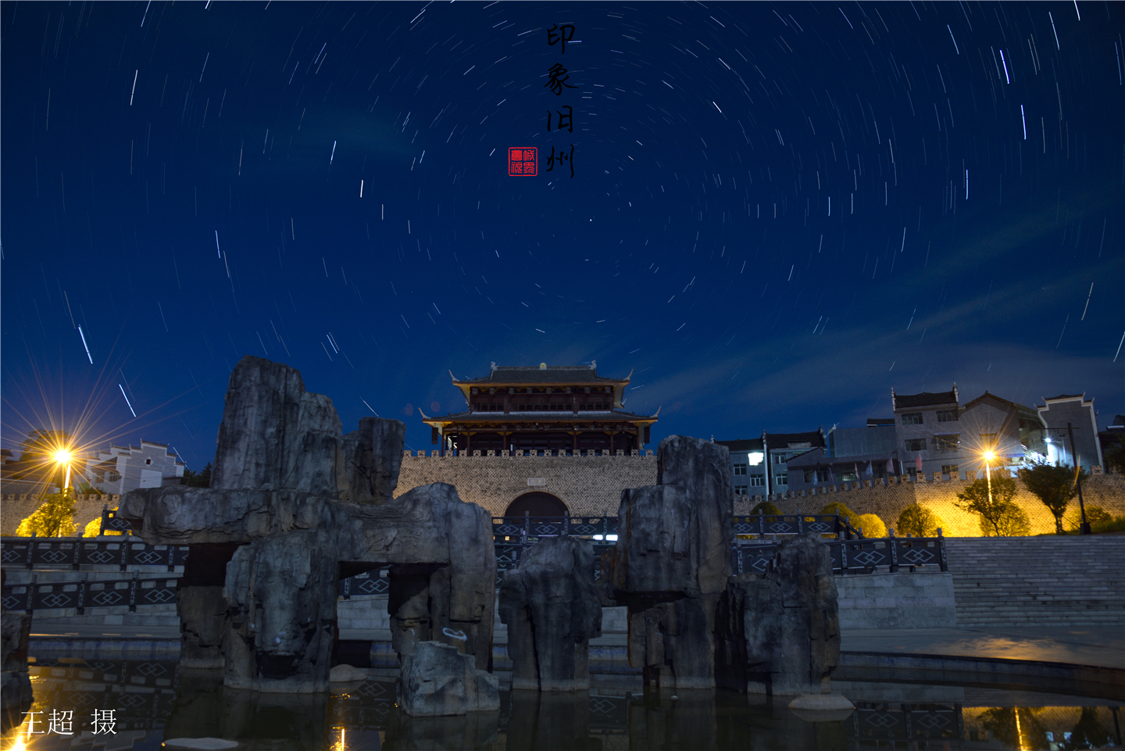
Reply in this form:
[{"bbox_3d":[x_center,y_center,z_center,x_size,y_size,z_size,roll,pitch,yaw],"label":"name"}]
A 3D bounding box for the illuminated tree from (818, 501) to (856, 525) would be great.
[{"bbox_3d":[19.537,10.655,53.005,2.900,3.400,2.800,0,-14,0],"label":"illuminated tree"}]

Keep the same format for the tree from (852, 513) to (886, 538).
[{"bbox_3d":[20.654,10.479,50.461,2.400,2.500,2.300,0,-14,0],"label":"tree"}]

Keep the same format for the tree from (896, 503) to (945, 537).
[{"bbox_3d":[22.994,9.670,48.082,2.800,2.800,2.700,0,-14,0],"label":"tree"}]

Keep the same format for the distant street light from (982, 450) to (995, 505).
[{"bbox_3d":[27.429,7.792,48.058,0.600,6.200,0.600,0,-14,0],"label":"distant street light"}]

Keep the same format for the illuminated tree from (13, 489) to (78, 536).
[{"bbox_3d":[-33.141,9.149,48.184,3.800,3.700,3.600,0,-14,0],"label":"illuminated tree"}]

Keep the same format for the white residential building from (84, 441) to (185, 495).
[{"bbox_3d":[-41.655,10.416,72.691,6.000,8.000,8.000,-4,-15,15],"label":"white residential building"}]

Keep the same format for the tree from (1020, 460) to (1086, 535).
[{"bbox_3d":[25.882,6.432,39.623,3.300,4.200,3.200,0,-14,0],"label":"tree"}]

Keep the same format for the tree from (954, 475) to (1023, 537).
[{"bbox_3d":[24.432,7.723,42.905,3.500,3.900,3.400,0,-14,0],"label":"tree"}]

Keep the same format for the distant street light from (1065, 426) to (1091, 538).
[{"bbox_3d":[24.653,5.004,35.871,0.700,5.600,0.600,0,-14,0],"label":"distant street light"}]

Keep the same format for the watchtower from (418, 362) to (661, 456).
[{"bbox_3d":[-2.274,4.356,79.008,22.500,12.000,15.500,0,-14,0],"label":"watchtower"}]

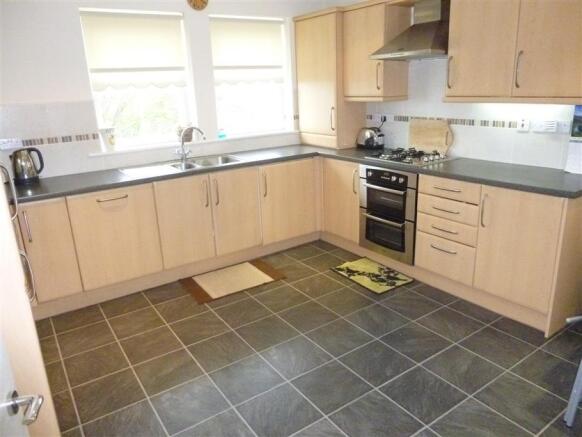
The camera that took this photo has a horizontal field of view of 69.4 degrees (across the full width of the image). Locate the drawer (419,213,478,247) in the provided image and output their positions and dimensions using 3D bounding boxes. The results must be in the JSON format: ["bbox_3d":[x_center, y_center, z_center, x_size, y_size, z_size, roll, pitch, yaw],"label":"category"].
[{"bbox_3d":[1.276,0.027,3.079,0.500,0.142,0.495,-13,20,-32],"label":"drawer"}]

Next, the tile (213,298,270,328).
[{"bbox_3d":[-0.340,0.677,3.005,0.322,0.010,0.322,-13,20,-32],"label":"tile"}]

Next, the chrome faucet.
[{"bbox_3d":[-0.887,-0.653,3.755,0.255,0.310,0.130,2,17,16],"label":"chrome faucet"}]

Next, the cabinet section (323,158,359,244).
[{"bbox_3d":[0.663,-0.215,3.937,0.530,0.712,0.499,-13,20,-32],"label":"cabinet section"}]

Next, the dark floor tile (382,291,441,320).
[{"bbox_3d":[0.854,0.618,2.991,0.326,0.010,0.322,-13,20,-32],"label":"dark floor tile"}]

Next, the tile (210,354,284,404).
[{"bbox_3d":[-0.240,0.873,2.295,0.326,0.010,0.322,-13,20,-32],"label":"tile"}]

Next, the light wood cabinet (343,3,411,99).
[{"bbox_3d":[0.774,-1.484,3.819,0.320,0.793,0.502,-13,20,-32],"label":"light wood cabinet"}]

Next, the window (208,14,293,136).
[{"bbox_3d":[-0.379,-1.427,4.313,0.911,1.165,0.115,-13,20,-32],"label":"window"}]

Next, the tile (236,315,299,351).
[{"bbox_3d":[-0.152,0.739,2.724,0.326,0.010,0.322,-13,20,-32],"label":"tile"}]

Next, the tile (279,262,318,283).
[{"bbox_3d":[0.024,0.467,3.602,0.325,0.010,0.325,-13,20,-32],"label":"tile"}]

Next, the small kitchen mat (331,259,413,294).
[{"bbox_3d":[0.677,0.462,3.529,0.403,0.008,0.601,-12,19,-28],"label":"small kitchen mat"}]

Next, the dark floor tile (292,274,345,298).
[{"bbox_3d":[0.214,0.541,3.333,0.326,0.010,0.322,-13,20,-32],"label":"dark floor tile"}]

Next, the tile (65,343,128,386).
[{"bbox_3d":[-1.154,0.871,2.507,0.325,0.012,0.325,-13,20,-32],"label":"tile"}]

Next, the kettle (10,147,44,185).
[{"bbox_3d":[-1.935,-0.374,3.071,0.200,0.230,0.150,-13,20,-32],"label":"kettle"}]

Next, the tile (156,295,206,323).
[{"bbox_3d":[-0.789,0.658,3.086,0.325,0.010,0.325,-13,20,-32],"label":"tile"}]

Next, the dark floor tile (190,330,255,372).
[{"bbox_3d":[-0.426,0.812,2.590,0.325,0.012,0.325,-13,20,-32],"label":"dark floor tile"}]

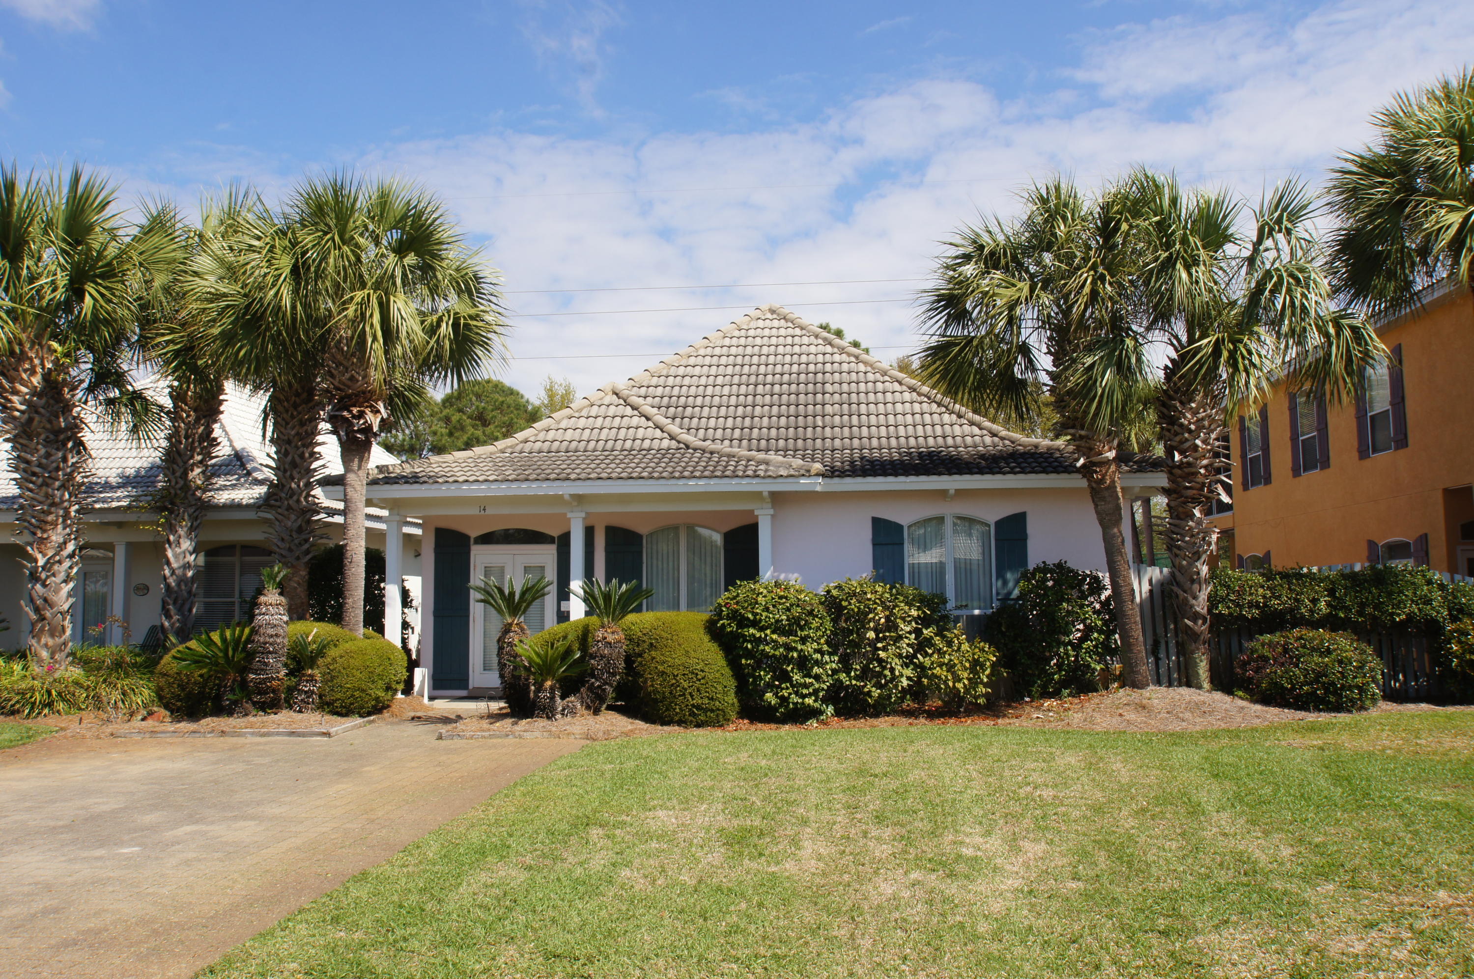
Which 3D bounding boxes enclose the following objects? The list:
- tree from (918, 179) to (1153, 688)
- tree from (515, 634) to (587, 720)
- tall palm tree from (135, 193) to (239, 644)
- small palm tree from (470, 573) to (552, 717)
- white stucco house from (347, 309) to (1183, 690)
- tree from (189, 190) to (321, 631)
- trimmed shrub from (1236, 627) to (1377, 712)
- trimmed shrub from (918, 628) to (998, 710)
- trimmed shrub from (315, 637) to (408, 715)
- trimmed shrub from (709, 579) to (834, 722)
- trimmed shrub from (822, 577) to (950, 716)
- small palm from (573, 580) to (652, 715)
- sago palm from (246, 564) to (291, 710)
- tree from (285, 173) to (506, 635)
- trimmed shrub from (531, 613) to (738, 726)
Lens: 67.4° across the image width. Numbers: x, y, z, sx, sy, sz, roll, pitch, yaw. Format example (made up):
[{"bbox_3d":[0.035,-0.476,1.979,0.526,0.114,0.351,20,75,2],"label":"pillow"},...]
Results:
[{"bbox_3d":[3.735,-0.772,13.837,2.928,6.439,2.900,0,-6,0],"label":"tree"},{"bbox_3d":[-2.403,2.378,14.091,1.000,1.058,0.950,-1,-5,5],"label":"tree"},{"bbox_3d":[-8.285,-0.721,16.749,2.100,7.826,2.100,-1,-5,5],"label":"tall palm tree"},{"bbox_3d":[-2.722,1.865,13.284,0.998,1.717,1.000,0,-6,0],"label":"small palm tree"},{"bbox_3d":[0.555,0.016,21.632,11.800,7.270,13.000,-1,-5,5],"label":"white stucco house"},{"bbox_3d":[-6.103,-0.623,15.136,2.884,7.171,2.800,0,-6,0],"label":"tree"},{"bbox_3d":[7.646,2.380,14.786,1.957,1.036,1.500,-1,-5,5],"label":"trimmed shrub"},{"bbox_3d":[2.720,2.195,13.549,0.961,1.034,0.950,0,-6,0],"label":"trimmed shrub"},{"bbox_3d":[-5.068,2.499,14.885,1.200,1.031,1.150,-1,-5,5],"label":"trimmed shrub"},{"bbox_3d":[0.454,2.059,14.520,1.700,1.765,1.500,-1,-5,5],"label":"trimmed shrub"},{"bbox_3d":[1.833,1.935,13.625,1.577,1.690,1.450,0,-6,0],"label":"trimmed shrub"},{"bbox_3d":[-1.514,1.886,13.381,1.005,1.632,1.000,0,-6,0],"label":"small palm"},{"bbox_3d":[-6.276,1.989,14.783,0.600,1.986,0.580,-1,-5,5],"label":"sago palm"},{"bbox_3d":[-4.569,-0.713,14.742,2.961,7.251,2.900,0,-6,0],"label":"tree"},{"bbox_3d":[-1.341,2.295,14.449,2.700,1.372,1.800,-1,-5,5],"label":"trimmed shrub"}]

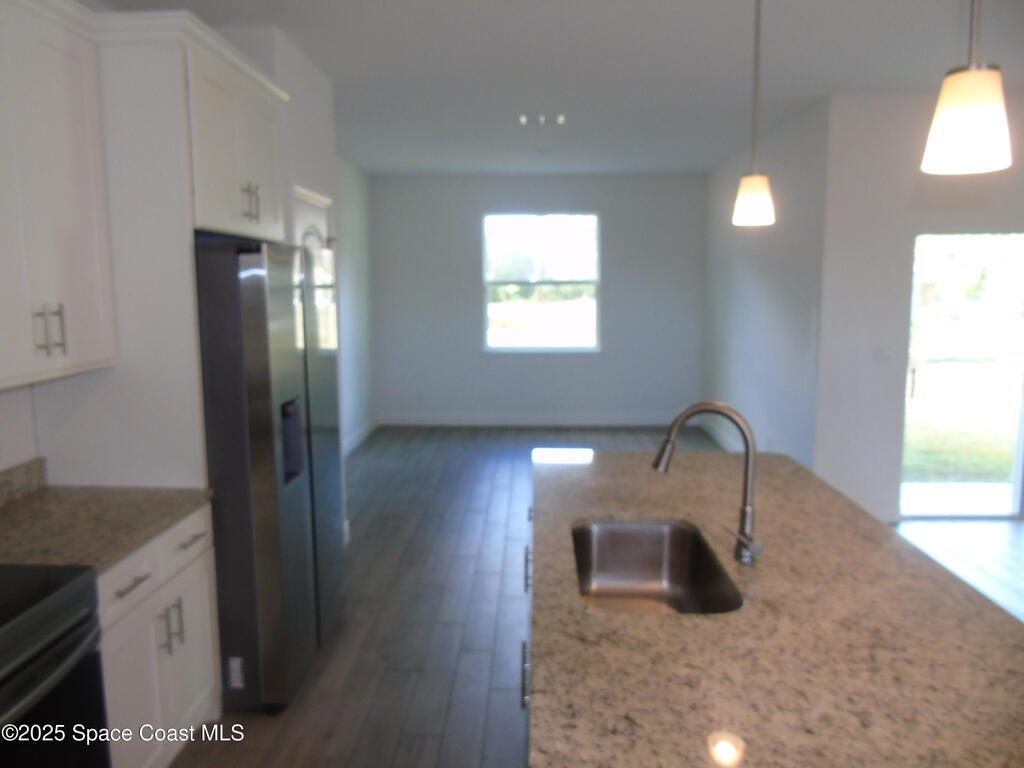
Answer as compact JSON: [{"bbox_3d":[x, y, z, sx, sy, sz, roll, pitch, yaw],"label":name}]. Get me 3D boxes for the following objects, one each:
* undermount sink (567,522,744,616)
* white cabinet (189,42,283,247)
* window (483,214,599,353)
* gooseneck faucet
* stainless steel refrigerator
[{"bbox_3d":[0.353,0.570,1.952,0.375,0.215,0.670,0,7,2],"label":"undermount sink"},{"bbox_3d":[-1.398,-0.922,3.031,0.625,0.640,0.950,0,7,2],"label":"white cabinet"},{"bbox_3d":[0.342,-1.180,8.573,1.355,1.585,0.120,0,7,2],"label":"window"},{"bbox_3d":[0.502,0.261,1.897,0.272,0.422,0.090,0,7,2],"label":"gooseneck faucet"},{"bbox_3d":[-1.262,0.328,3.195,0.825,1.778,0.910,0,7,2],"label":"stainless steel refrigerator"}]

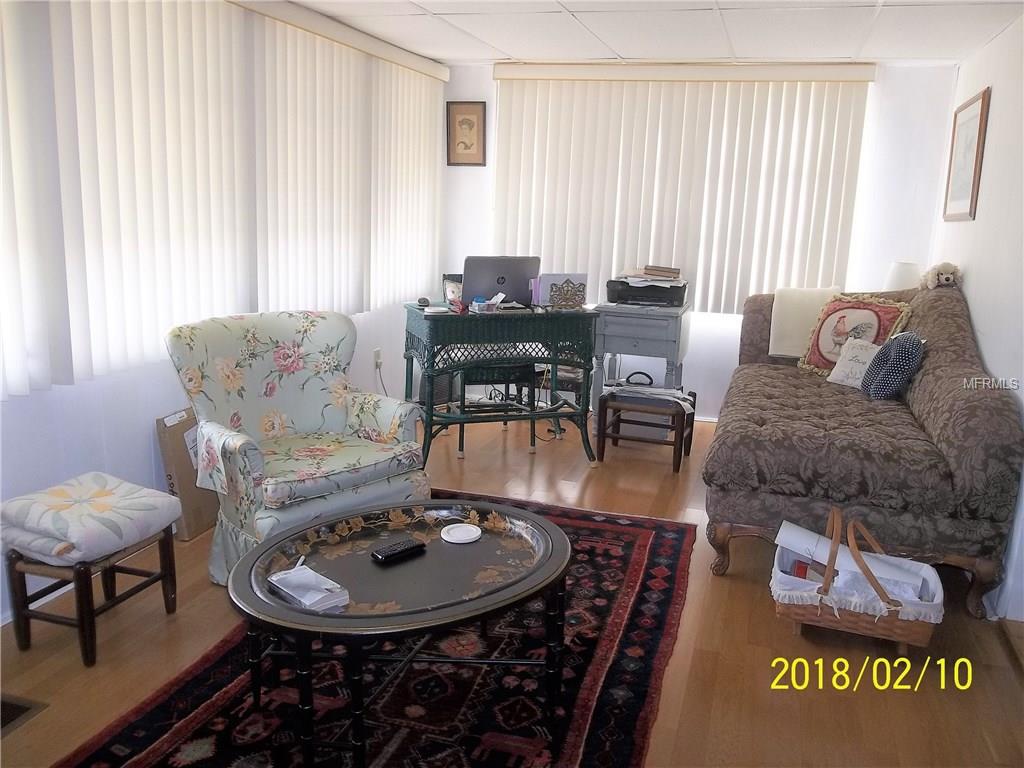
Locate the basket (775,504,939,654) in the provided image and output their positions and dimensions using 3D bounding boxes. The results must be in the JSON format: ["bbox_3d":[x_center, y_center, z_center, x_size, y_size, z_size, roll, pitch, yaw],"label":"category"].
[{"bbox_3d":[1.083,0.594,2.483,0.470,0.340,0.350,7,14,18],"label":"basket"}]

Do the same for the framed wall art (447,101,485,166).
[{"bbox_3d":[-0.277,-1.501,4.798,0.254,0.372,0.022,7,14,17],"label":"framed wall art"}]

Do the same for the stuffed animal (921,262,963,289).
[{"bbox_3d":[2.019,-0.510,3.755,0.180,0.130,0.190,5,13,13],"label":"stuffed animal"}]

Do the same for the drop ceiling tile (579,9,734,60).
[{"bbox_3d":[0.717,-1.662,3.808,0.615,0.020,1.140,7,14,17],"label":"drop ceiling tile"}]

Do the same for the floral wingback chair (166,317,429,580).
[{"bbox_3d":[-0.719,0.211,2.735,0.760,0.830,0.710,-8,17,-39],"label":"floral wingback chair"}]

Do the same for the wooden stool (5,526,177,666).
[{"bbox_3d":[-1.135,0.544,2.197,0.250,0.300,0.330,7,14,17],"label":"wooden stool"}]

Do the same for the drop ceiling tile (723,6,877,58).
[{"bbox_3d":[1.311,-1.610,3.674,0.610,0.020,1.180,7,14,18],"label":"drop ceiling tile"}]

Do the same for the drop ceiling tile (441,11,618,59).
[{"bbox_3d":[0.124,-1.735,3.992,0.620,0.020,1.140,7,14,17],"label":"drop ceiling tile"}]

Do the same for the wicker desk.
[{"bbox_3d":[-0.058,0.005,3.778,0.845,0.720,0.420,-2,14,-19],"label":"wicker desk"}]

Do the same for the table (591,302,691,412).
[{"bbox_3d":[0.700,-0.083,4.383,0.450,0.685,0.440,6,14,14],"label":"table"}]

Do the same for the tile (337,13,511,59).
[{"bbox_3d":[-0.424,-1.802,4.163,0.530,0.020,1.140,7,14,17],"label":"tile"}]

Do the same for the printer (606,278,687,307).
[{"bbox_3d":[0.780,-0.551,4.634,0.430,0.150,0.340,4,13,8],"label":"printer"}]

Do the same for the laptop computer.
[{"bbox_3d":[-0.062,-0.489,3.838,0.380,0.250,0.280,-1,13,-12],"label":"laptop computer"}]

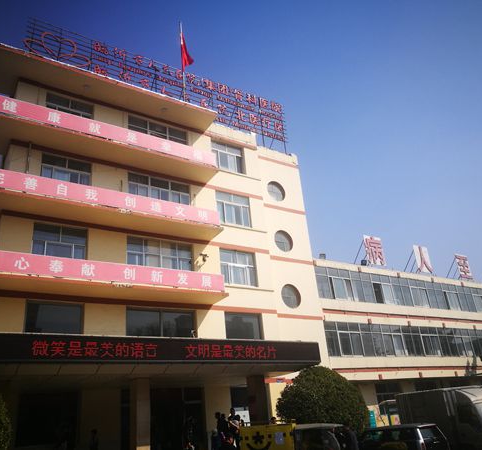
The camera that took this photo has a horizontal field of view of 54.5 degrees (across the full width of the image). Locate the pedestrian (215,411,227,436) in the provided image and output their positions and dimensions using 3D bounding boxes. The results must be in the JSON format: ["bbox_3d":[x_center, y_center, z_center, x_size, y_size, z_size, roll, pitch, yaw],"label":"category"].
[{"bbox_3d":[-0.576,6.745,14.800,0.500,1.680,0.360,10,-29,-31],"label":"pedestrian"}]

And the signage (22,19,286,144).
[{"bbox_3d":[-4.043,-8.267,28.422,16.888,3.146,0.600,10,-28,-32],"label":"signage"}]

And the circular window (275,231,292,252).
[{"bbox_3d":[2.520,0.972,27.310,1.337,1.395,0.180,10,-29,-31],"label":"circular window"}]

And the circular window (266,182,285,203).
[{"bbox_3d":[2.156,-2.030,29.132,1.385,1.385,0.220,10,-28,-32],"label":"circular window"}]

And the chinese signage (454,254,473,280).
[{"bbox_3d":[17.990,3.443,37.712,1.518,2.099,0.160,10,-29,-31],"label":"chinese signage"}]

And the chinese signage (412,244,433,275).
[{"bbox_3d":[13.809,2.659,35.496,1.676,2.101,0.200,10,-28,-32],"label":"chinese signage"}]

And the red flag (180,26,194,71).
[{"bbox_3d":[-3.215,-10.384,28.217,0.821,2.866,0.500,10,-28,-32],"label":"red flag"}]

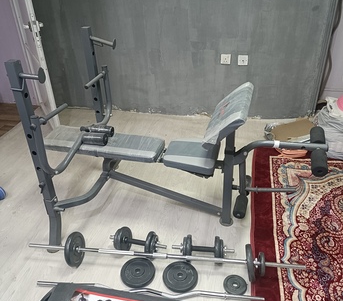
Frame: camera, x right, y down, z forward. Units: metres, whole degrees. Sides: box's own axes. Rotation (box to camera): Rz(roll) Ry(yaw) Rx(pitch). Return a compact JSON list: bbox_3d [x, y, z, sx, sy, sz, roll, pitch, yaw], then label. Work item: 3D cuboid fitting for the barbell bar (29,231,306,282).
[{"bbox_3d":[-0.059,0.561,1.763,1.501,0.186,0.186,2,31,7],"label":"barbell bar"}]

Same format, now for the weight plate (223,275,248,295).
[{"bbox_3d":[0.329,0.687,1.691,0.117,0.020,0.117,-2,31,1],"label":"weight plate"}]

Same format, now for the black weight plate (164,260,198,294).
[{"bbox_3d":[0.050,0.666,1.742,0.183,0.022,0.183,-2,31,1],"label":"black weight plate"}]

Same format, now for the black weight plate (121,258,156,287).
[{"bbox_3d":[-0.177,0.656,1.773,0.180,0.022,0.180,-2,31,1],"label":"black weight plate"}]

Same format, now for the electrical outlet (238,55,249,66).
[{"bbox_3d":[0.662,-0.823,3.032,0.088,0.088,0.012,4,32,10],"label":"electrical outlet"}]

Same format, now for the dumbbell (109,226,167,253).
[{"bbox_3d":[-0.190,0.523,1.887,0.346,0.135,0.135,6,32,14],"label":"dumbbell"}]

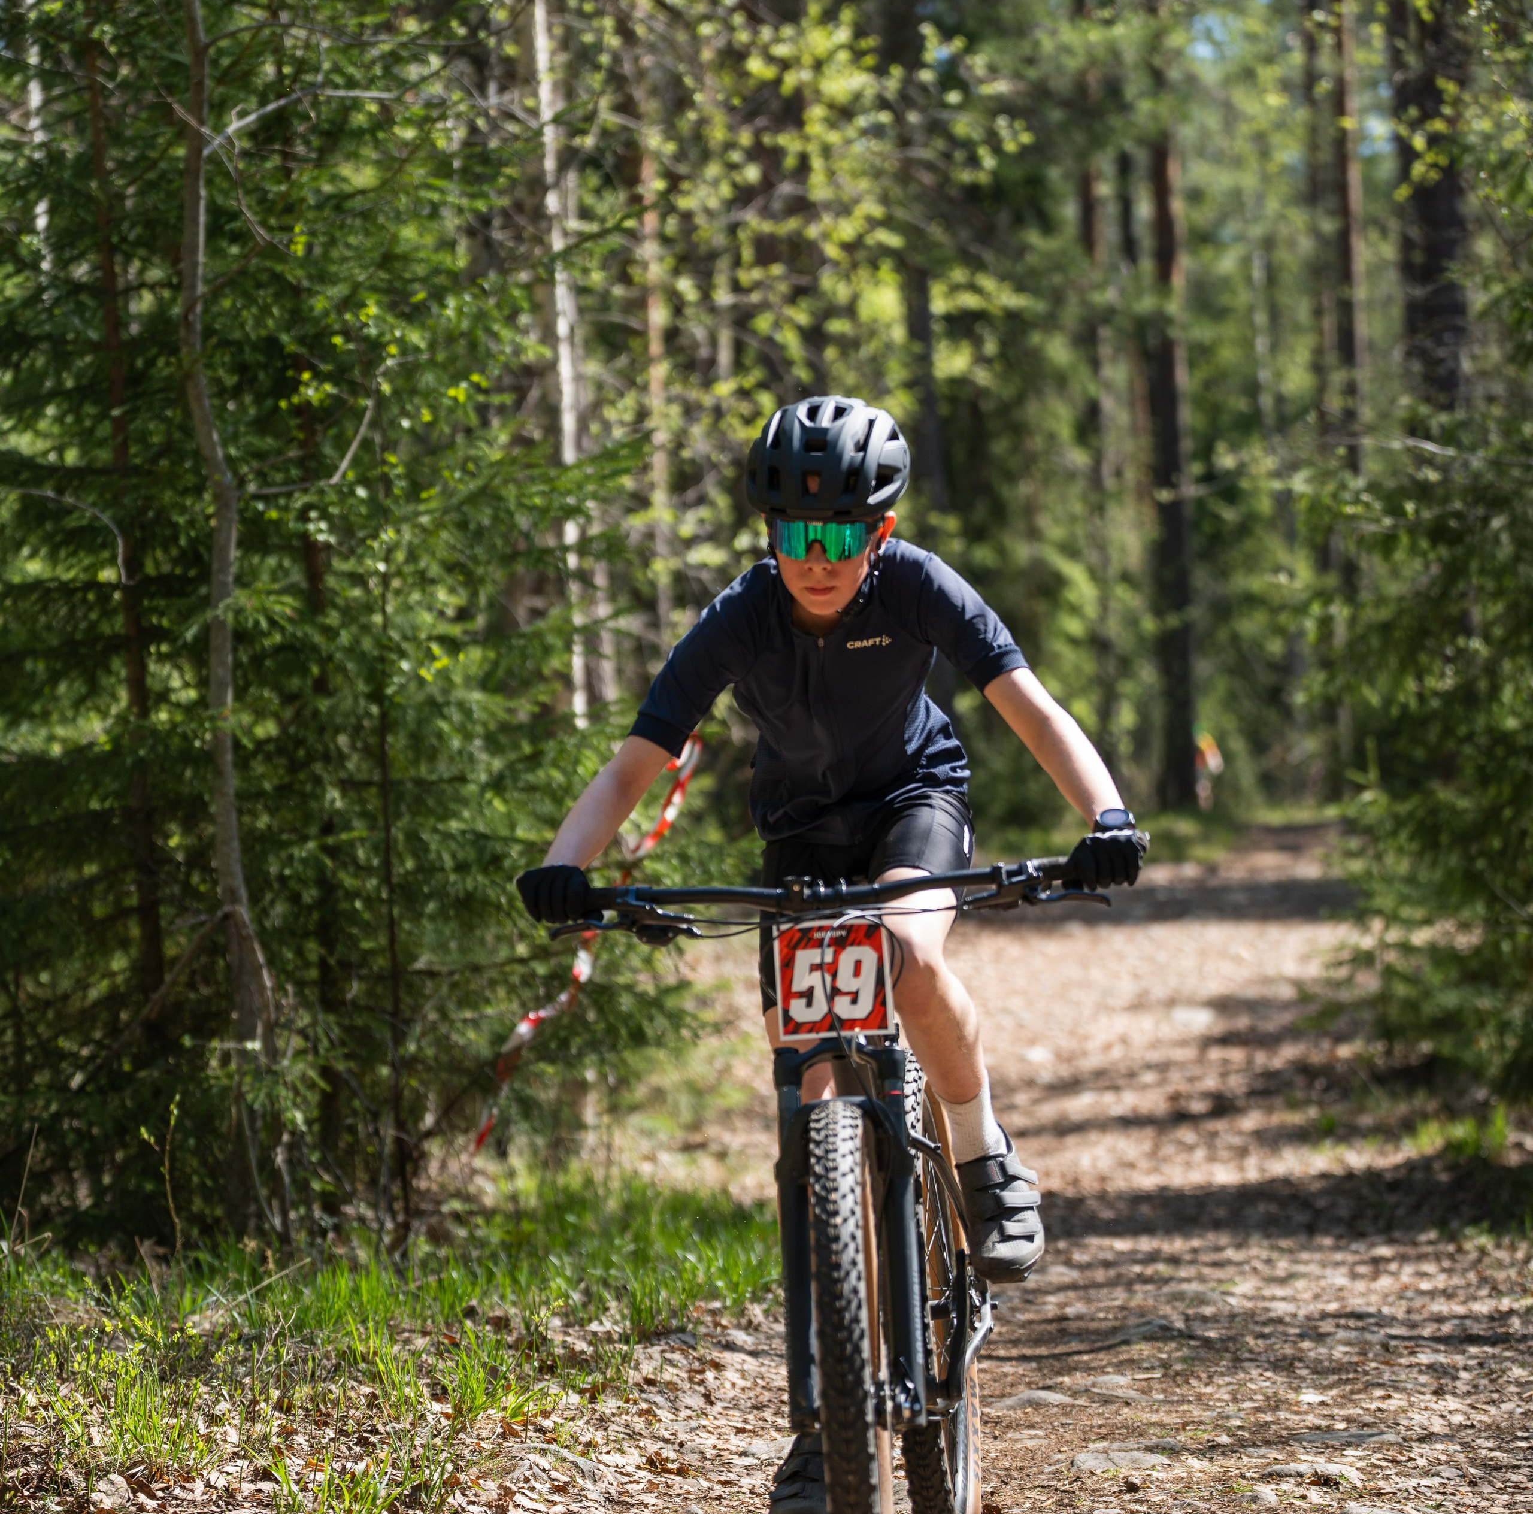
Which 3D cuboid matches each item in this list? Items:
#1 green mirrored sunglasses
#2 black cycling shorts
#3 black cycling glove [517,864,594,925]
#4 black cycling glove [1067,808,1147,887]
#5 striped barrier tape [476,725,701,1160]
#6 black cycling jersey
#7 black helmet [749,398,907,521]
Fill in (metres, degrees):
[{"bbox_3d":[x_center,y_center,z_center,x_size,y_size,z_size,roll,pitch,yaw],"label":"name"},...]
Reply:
[{"bbox_3d":[0.074,-0.283,6.800,0.136,0.053,0.130,0,14,9],"label":"green mirrored sunglasses"},{"bbox_3d":[0.131,0.180,7.200,0.290,0.330,0.360,-2,12,7],"label":"black cycling shorts"},{"bbox_3d":[-0.262,0.170,6.740,0.095,0.085,0.115,-3,15,1],"label":"black cycling glove"},{"bbox_3d":[0.422,0.113,6.730,0.098,0.095,0.115,1,15,3],"label":"black cycling glove"},{"bbox_3d":[-0.379,0.390,11.500,0.500,0.890,0.300,-1,0,0],"label":"striped barrier tape"},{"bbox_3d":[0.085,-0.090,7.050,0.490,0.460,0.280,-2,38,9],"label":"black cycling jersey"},{"bbox_3d":[0.077,-0.376,6.840,0.205,0.150,0.270,1,17,9],"label":"black helmet"}]

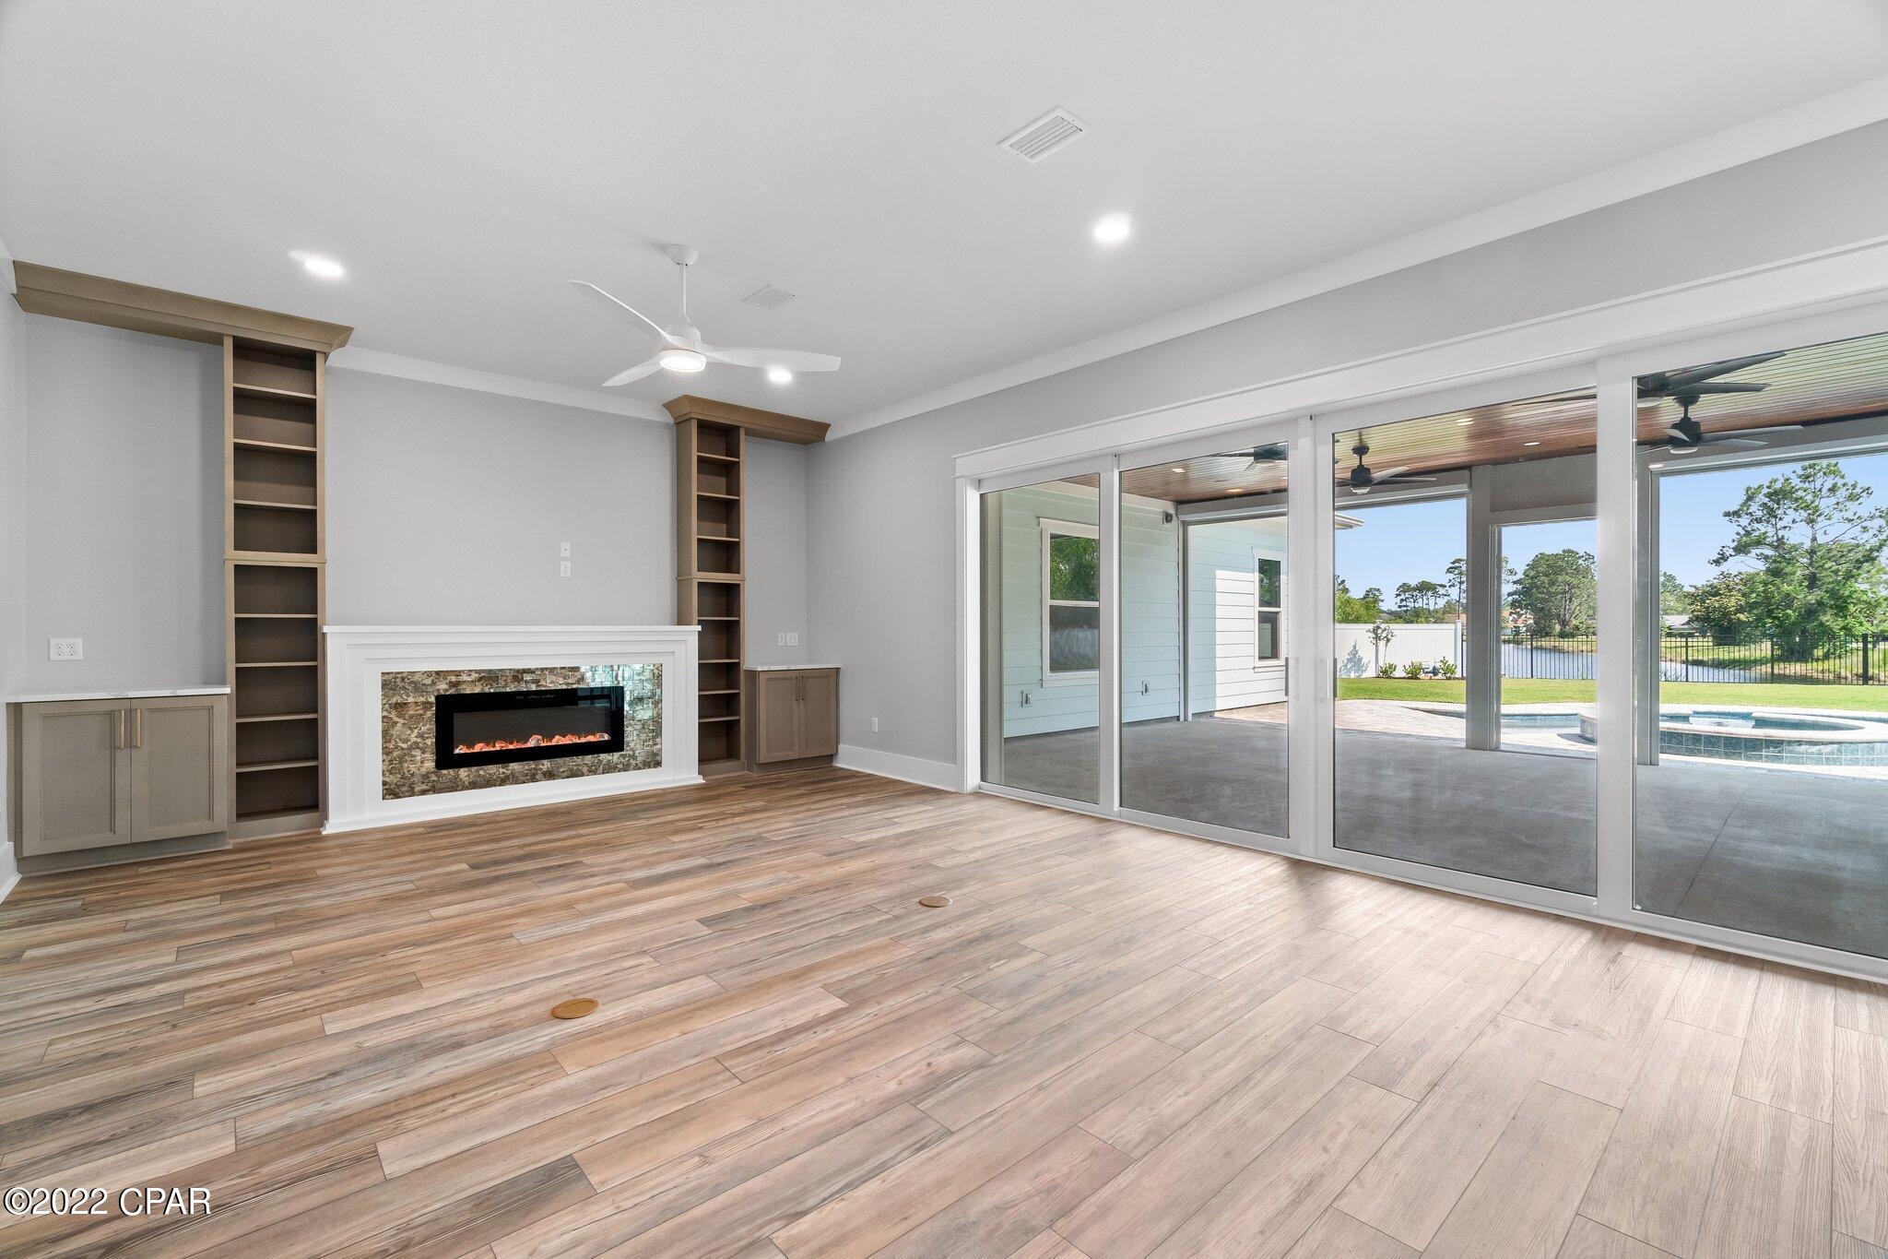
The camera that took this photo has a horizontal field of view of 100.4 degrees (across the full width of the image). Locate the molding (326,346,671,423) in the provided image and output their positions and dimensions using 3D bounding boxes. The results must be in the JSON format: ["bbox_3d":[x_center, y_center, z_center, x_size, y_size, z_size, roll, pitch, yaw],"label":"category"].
[{"bbox_3d":[-3.088,-1.764,5.791,2.263,0.112,0.119,0,0,-42],"label":"molding"}]

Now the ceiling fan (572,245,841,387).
[{"bbox_3d":[-1.350,-1.520,3.879,1.437,0.587,1.287,0,0,-42],"label":"ceiling fan"}]

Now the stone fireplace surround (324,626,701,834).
[{"bbox_3d":[-2.976,0.605,5.689,2.418,1.250,0.431,0,0,-42],"label":"stone fireplace surround"}]

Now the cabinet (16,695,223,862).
[{"bbox_3d":[-4.456,0.796,4.304,0.800,0.881,0.538,0,0,-42],"label":"cabinet"}]

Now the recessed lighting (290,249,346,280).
[{"bbox_3d":[-3.118,-1.809,3.936,0.170,0.030,0.170,0,0,-42],"label":"recessed lighting"}]

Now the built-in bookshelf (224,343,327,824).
[{"bbox_3d":[-4.059,-0.225,4.791,0.446,2.919,0.331,0,0,-42],"label":"built-in bookshelf"}]

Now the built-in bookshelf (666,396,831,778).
[{"bbox_3d":[-1.659,-0.300,6.806,1.388,3.050,0.506,0,0,-42],"label":"built-in bookshelf"}]

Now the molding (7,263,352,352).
[{"bbox_3d":[-4.247,-1.748,4.498,1.362,0.131,0.513,0,0,-42],"label":"molding"}]

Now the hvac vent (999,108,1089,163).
[{"bbox_3d":[0.374,-1.805,2.896,0.196,0.020,0.284,0,0,-42],"label":"hvac vent"}]

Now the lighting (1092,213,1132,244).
[{"bbox_3d":[0.762,-1.811,3.563,0.170,0.030,0.170,0,0,-42],"label":"lighting"}]

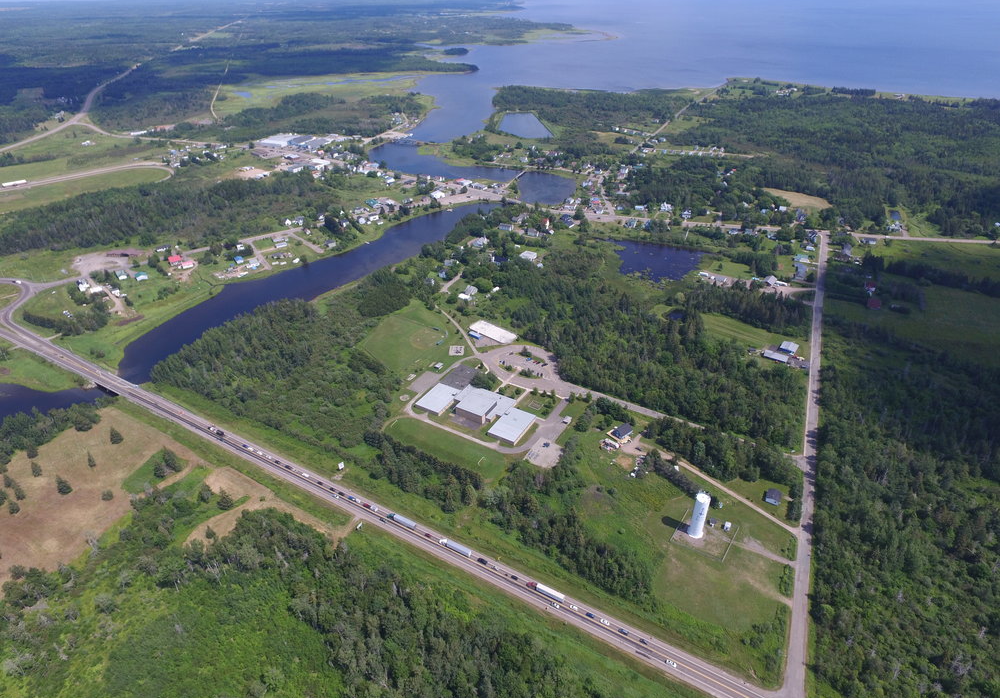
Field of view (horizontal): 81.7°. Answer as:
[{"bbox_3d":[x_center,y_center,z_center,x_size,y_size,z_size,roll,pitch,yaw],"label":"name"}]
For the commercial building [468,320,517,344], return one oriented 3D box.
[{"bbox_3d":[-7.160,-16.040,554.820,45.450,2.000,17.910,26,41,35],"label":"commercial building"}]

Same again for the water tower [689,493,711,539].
[{"bbox_3d":[119.510,100.060,345.580,8.910,28.500,8.910,-1,33,0],"label":"water tower"}]

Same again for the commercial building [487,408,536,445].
[{"bbox_3d":[9.680,58.080,436.620,22.020,3.900,34.060,17,37,26],"label":"commercial building"}]

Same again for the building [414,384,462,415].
[{"bbox_3d":[-48.620,40.300,466.030,22.250,3.600,32.760,17,37,26],"label":"building"}]

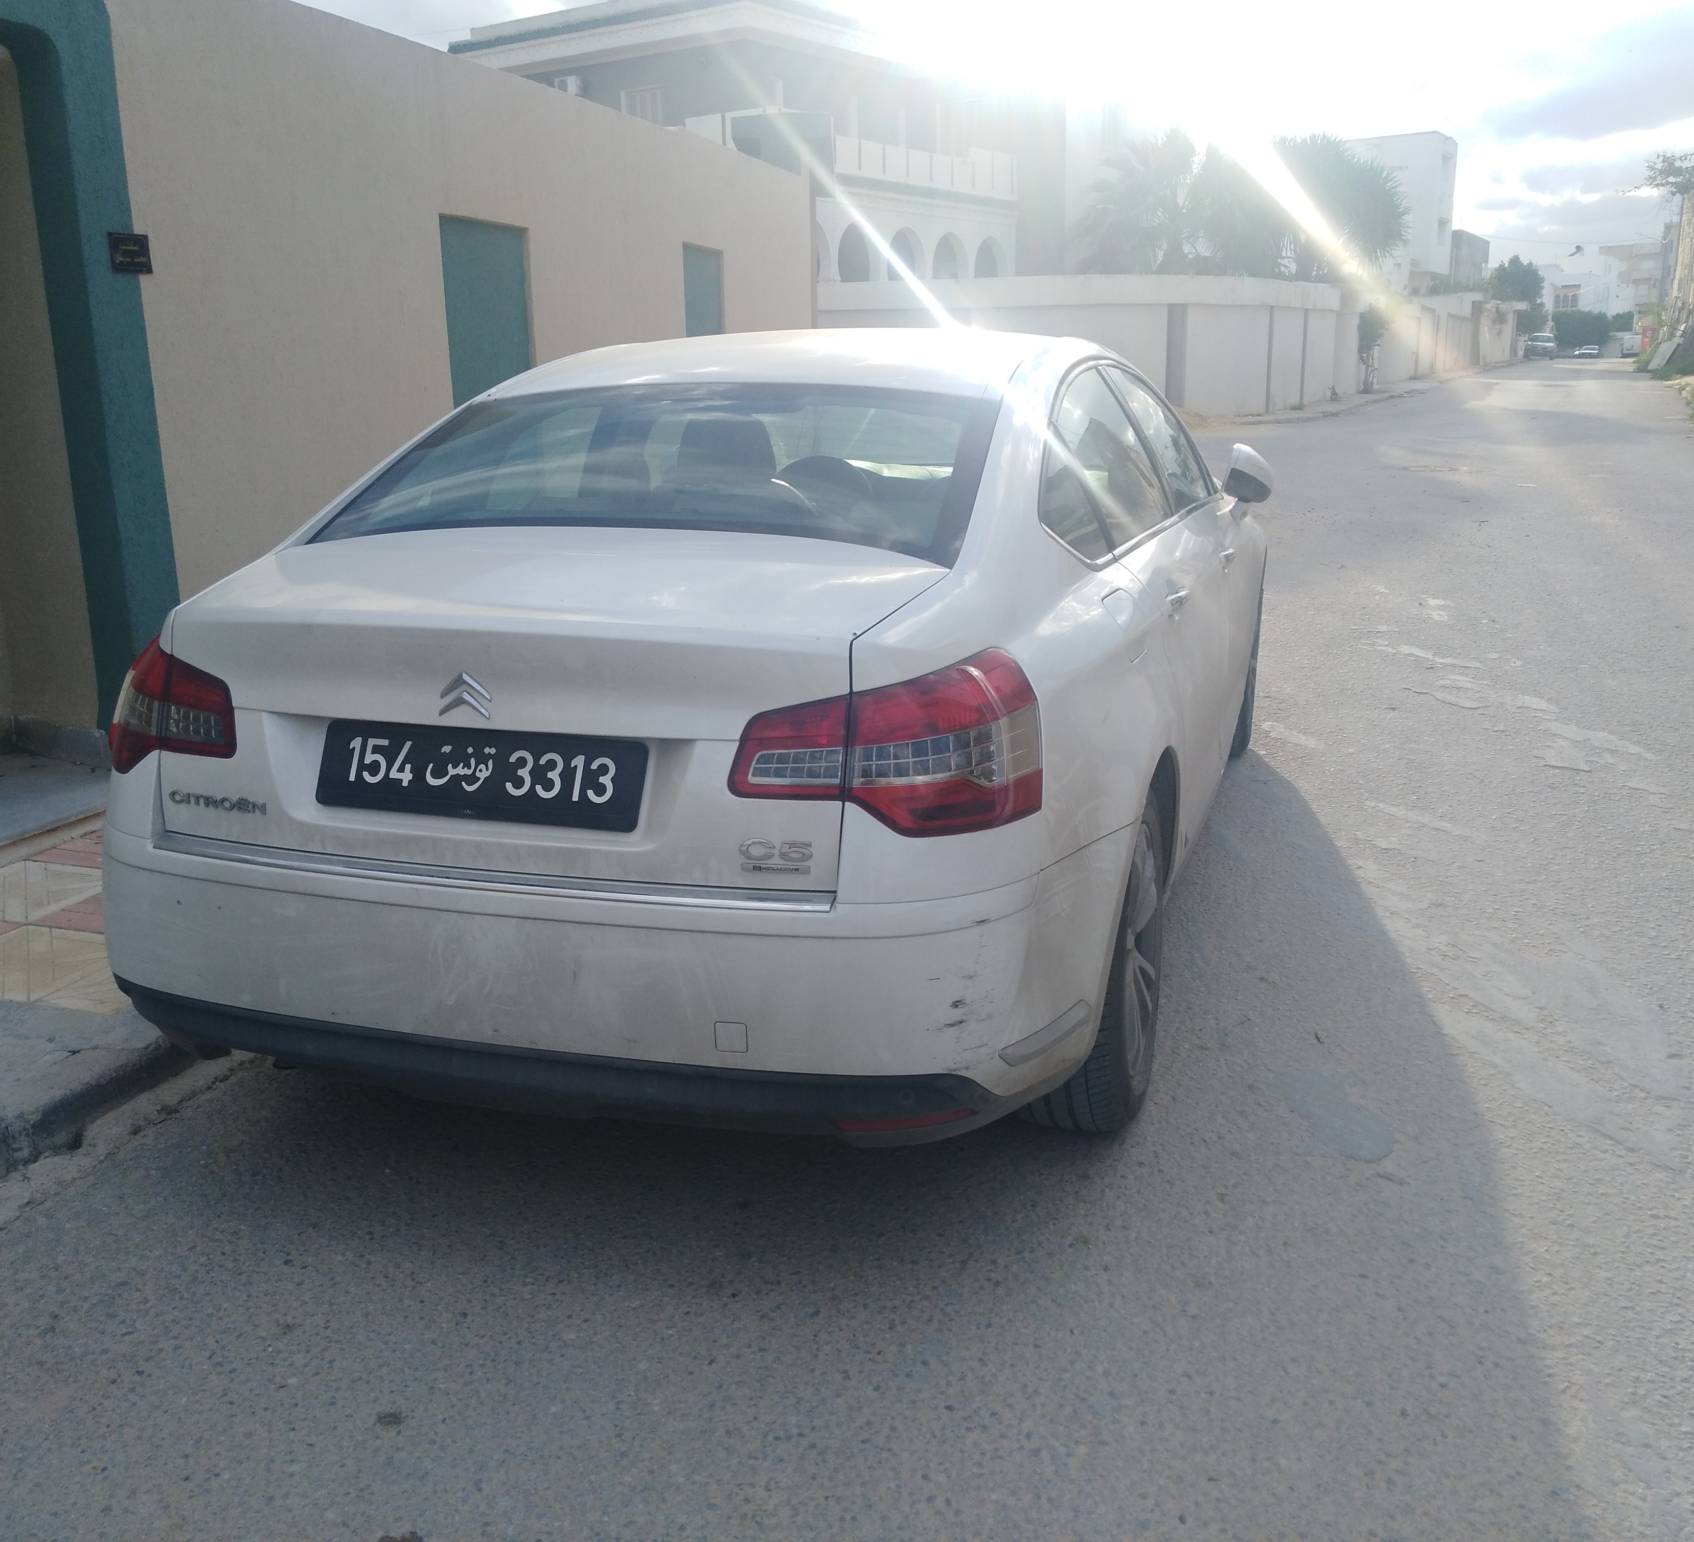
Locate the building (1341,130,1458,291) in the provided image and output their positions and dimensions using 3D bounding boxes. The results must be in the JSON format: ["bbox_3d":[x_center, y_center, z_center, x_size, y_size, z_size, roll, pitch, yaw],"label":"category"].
[{"bbox_3d":[24.619,-24.546,74.079,7.500,9.800,8.500,7,16,27],"label":"building"}]

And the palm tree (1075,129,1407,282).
[{"bbox_3d":[8.801,-11.354,34.819,7.100,5.750,4.800,3,15,13],"label":"palm tree"}]

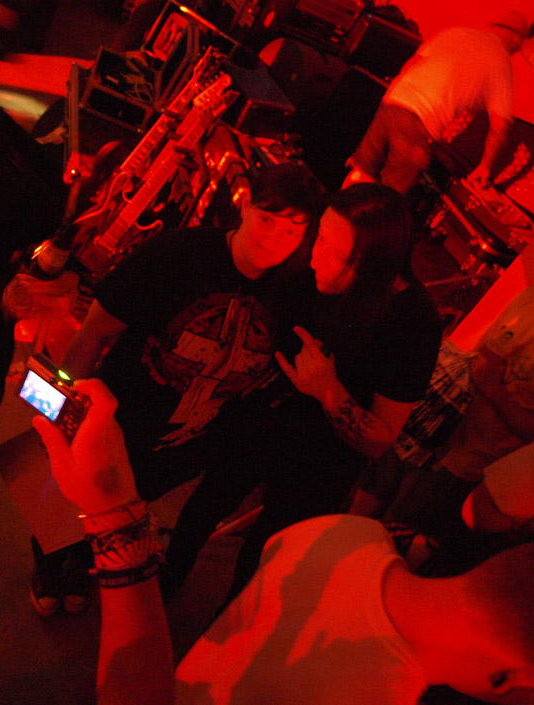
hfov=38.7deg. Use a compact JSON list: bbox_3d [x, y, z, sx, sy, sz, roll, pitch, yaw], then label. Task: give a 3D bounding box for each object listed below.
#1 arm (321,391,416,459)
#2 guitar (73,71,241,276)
[{"bbox_3d":[0.218,0.154,1.630,0.230,0.160,0.110,47,1,-35],"label":"arm"},{"bbox_3d":[-0.423,-0.471,2.486,0.340,0.998,0.080,41,16,5],"label":"guitar"}]

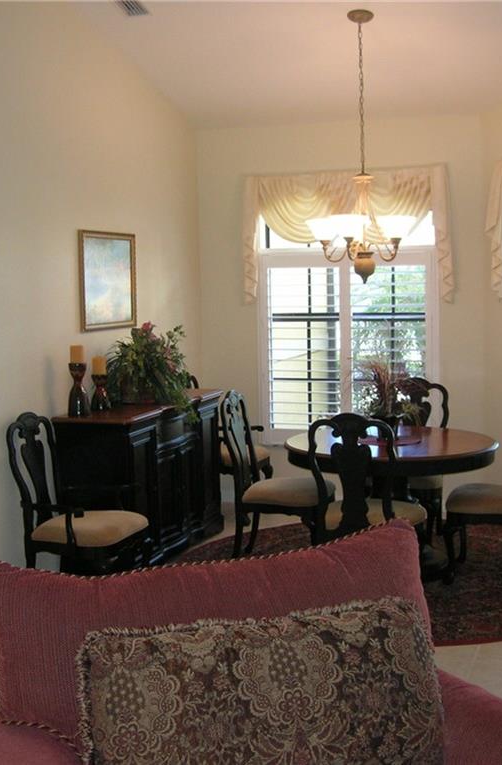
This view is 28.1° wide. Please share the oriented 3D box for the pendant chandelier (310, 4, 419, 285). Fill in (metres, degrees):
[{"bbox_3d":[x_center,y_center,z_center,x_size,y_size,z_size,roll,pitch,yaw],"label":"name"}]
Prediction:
[{"bbox_3d":[0.650,-1.367,5.864,0.640,1.571,0.640,-1,6,0],"label":"pendant chandelier"}]

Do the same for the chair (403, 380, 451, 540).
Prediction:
[{"bbox_3d":[1.029,0.515,6.465,0.500,1.050,0.610,1,6,20],"label":"chair"}]

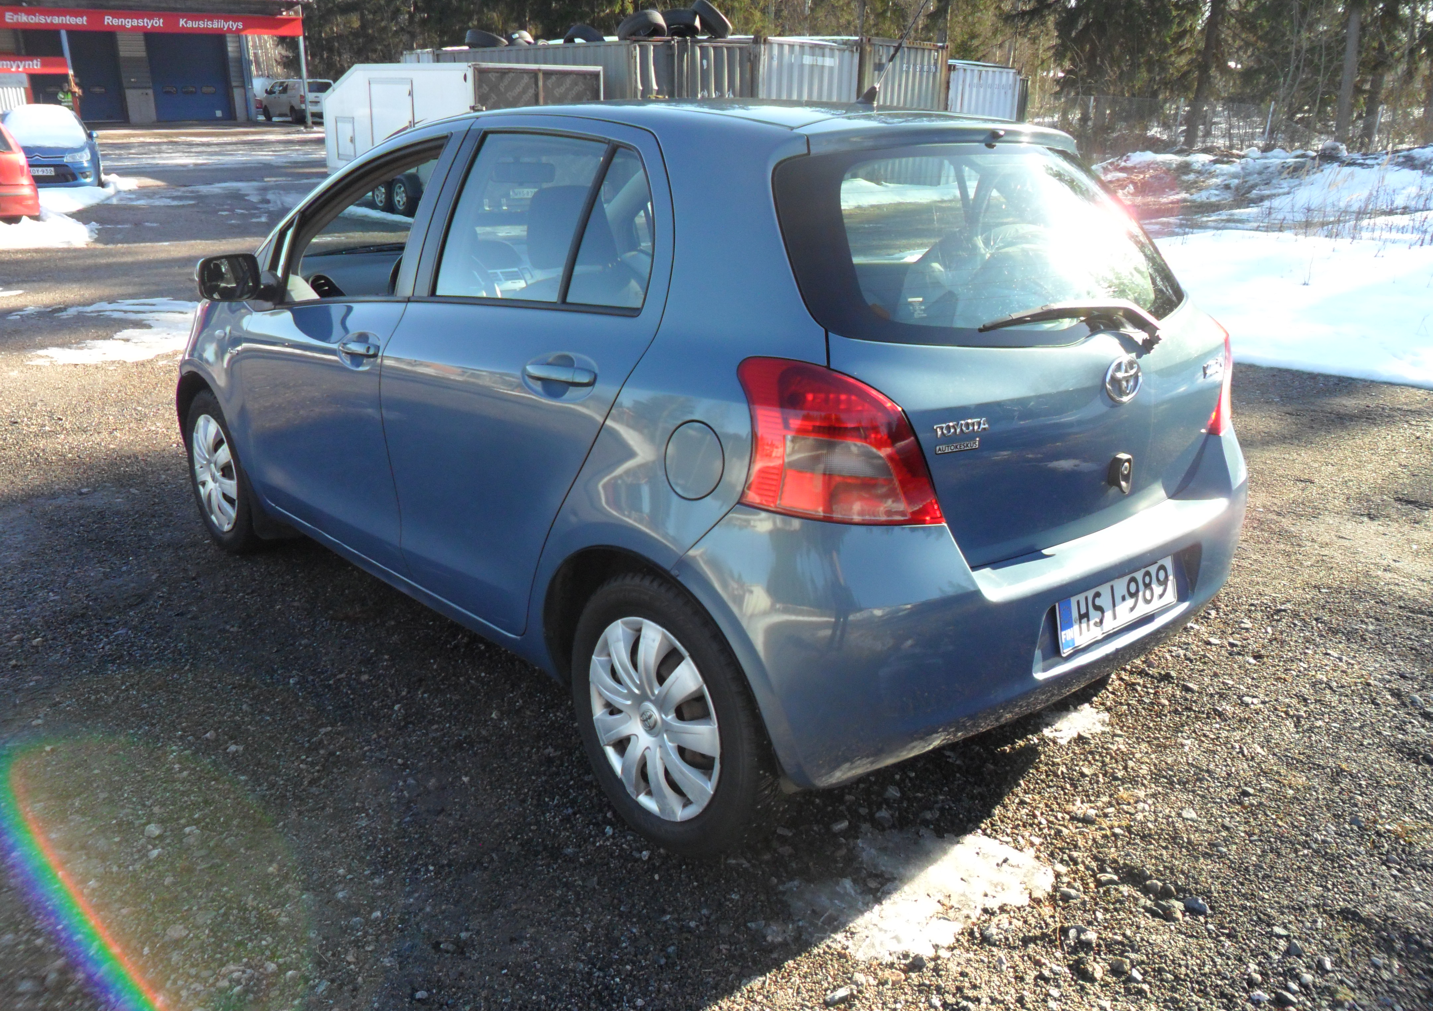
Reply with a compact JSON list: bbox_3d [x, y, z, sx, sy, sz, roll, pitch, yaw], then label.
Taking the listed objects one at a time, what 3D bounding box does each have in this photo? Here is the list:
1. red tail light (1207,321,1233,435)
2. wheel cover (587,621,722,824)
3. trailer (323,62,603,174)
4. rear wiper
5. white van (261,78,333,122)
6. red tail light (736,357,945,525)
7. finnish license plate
[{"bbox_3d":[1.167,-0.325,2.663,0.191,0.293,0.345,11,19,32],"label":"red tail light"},{"bbox_3d":[-0.117,0.408,2.156,0.060,0.402,0.402,-13,21,-39],"label":"wheel cover"},{"bbox_3d":[-3.973,-5.534,16.879,2.233,2.042,4.700,-17,27,-40],"label":"trailer"},{"bbox_3d":[0.678,-0.322,2.072,0.510,0.112,0.080,-10,19,-32],"label":"rear wiper"},{"bbox_3d":[-20.060,-19.349,53.407,1.900,1.950,4.850,-18,27,-41],"label":"white van"},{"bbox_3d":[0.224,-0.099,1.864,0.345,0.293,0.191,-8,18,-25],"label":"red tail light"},{"bbox_3d":[0.811,0.196,2.241,0.442,0.113,0.015,-13,12,-39],"label":"finnish license plate"}]

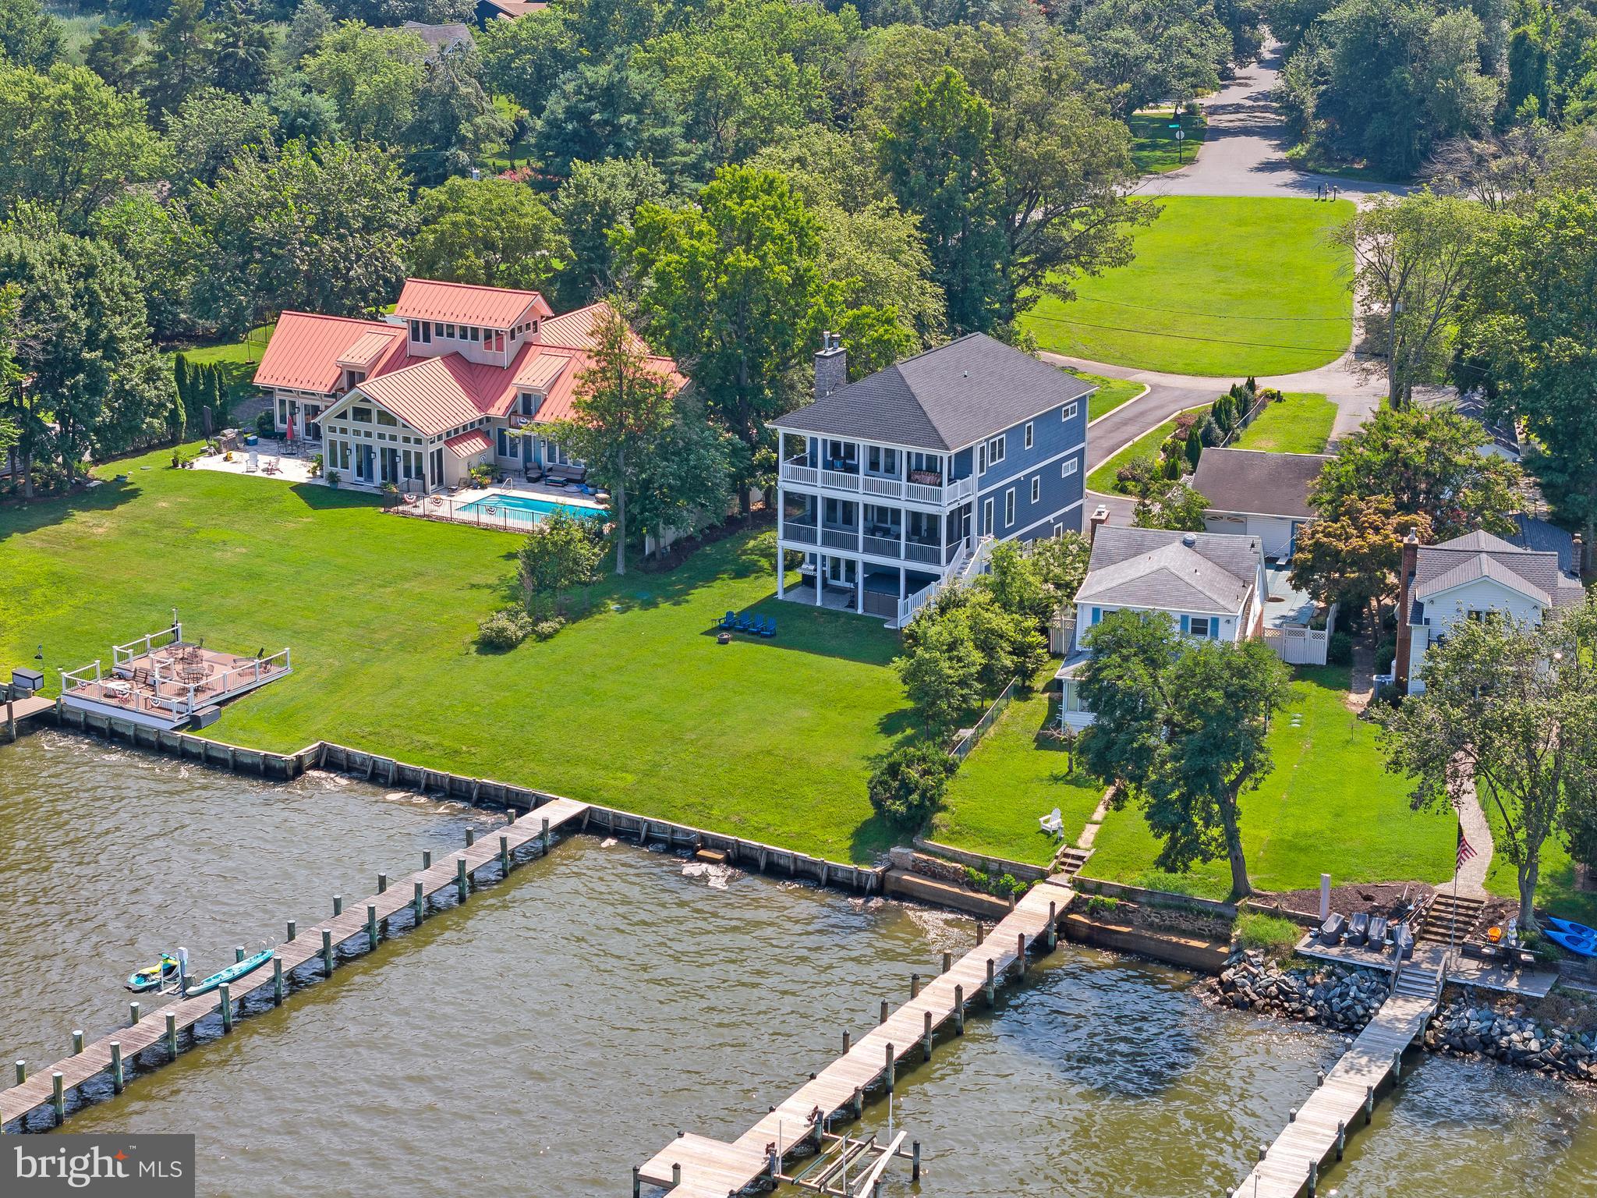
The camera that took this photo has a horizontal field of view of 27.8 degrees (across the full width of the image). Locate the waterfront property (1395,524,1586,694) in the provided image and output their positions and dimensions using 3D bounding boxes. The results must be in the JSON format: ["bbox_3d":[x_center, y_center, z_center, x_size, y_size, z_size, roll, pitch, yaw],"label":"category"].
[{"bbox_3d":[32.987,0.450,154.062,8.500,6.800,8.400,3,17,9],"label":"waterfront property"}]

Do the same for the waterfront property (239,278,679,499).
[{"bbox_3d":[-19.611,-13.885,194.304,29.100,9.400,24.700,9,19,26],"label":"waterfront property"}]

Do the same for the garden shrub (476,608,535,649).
[{"bbox_3d":[-14.488,1.244,159.908,2.800,1.700,2.500,0,17,0],"label":"garden shrub"}]

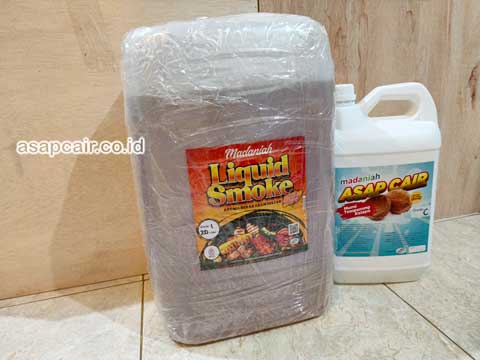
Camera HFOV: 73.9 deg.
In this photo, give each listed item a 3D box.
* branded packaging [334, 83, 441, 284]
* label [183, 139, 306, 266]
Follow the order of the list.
[{"bbox_3d":[0.219,0.004,0.542,0.180,0.317,0.132,-3,18,3],"label":"branded packaging"},{"bbox_3d":[0.015,0.031,0.388,0.142,0.153,0.010,-8,18,-12],"label":"label"}]

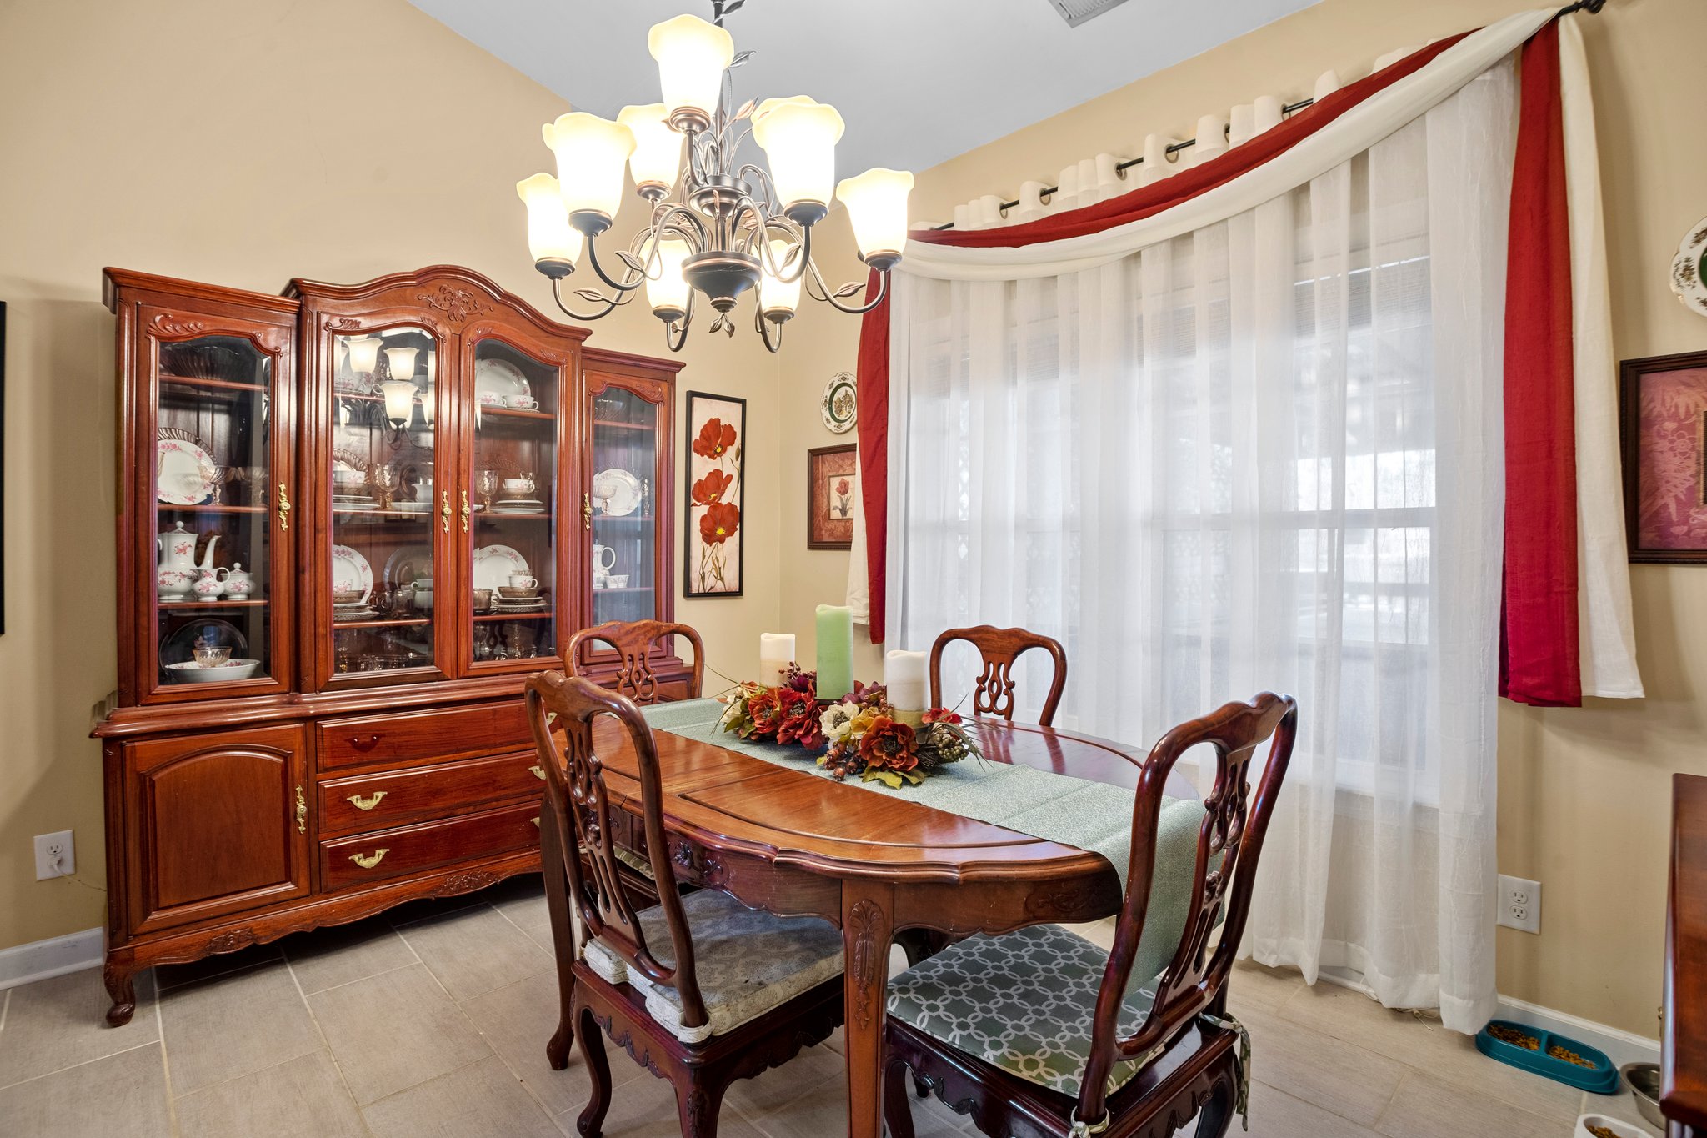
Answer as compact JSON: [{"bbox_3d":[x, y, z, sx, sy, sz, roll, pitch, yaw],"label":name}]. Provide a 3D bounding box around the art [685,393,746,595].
[{"bbox_3d":[-0.620,-0.328,3.633,0.315,0.910,0.025,0,1,-44],"label":"art"}]

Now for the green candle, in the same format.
[{"bbox_3d":[-0.042,0.190,1.840,0.084,0.206,0.084,0,1,0],"label":"green candle"}]

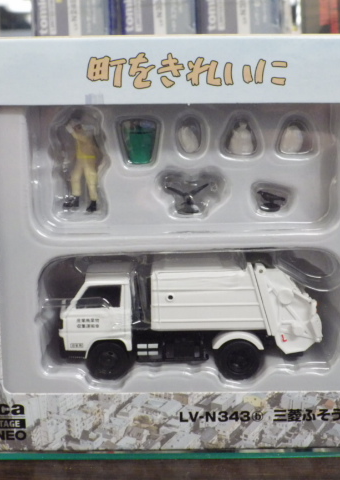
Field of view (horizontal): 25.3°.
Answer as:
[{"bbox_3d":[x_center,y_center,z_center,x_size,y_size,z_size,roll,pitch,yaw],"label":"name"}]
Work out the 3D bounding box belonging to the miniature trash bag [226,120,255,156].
[{"bbox_3d":[0.021,-0.029,0.220,0.008,0.010,0.007,-1,11,0],"label":"miniature trash bag"}]

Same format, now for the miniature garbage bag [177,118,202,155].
[{"bbox_3d":[0.006,-0.029,0.220,0.007,0.009,0.006,-1,11,0],"label":"miniature garbage bag"}]

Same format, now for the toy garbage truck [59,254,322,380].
[{"bbox_3d":[0.006,0.023,0.239,0.079,0.034,0.028,-1,11,0],"label":"toy garbage truck"}]

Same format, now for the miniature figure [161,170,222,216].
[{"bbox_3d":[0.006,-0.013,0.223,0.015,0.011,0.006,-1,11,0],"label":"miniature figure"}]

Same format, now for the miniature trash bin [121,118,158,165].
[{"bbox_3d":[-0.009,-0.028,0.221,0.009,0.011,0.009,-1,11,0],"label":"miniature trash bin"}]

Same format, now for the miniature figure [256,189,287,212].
[{"bbox_3d":[0.030,-0.011,0.222,0.009,0.007,0.005,-1,11,0],"label":"miniature figure"}]

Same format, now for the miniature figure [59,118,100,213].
[{"bbox_3d":[-0.026,-0.023,0.222,0.011,0.030,0.009,8,14,39],"label":"miniature figure"}]

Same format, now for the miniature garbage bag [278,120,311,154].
[{"bbox_3d":[0.036,-0.029,0.220,0.007,0.009,0.007,-1,11,0],"label":"miniature garbage bag"}]

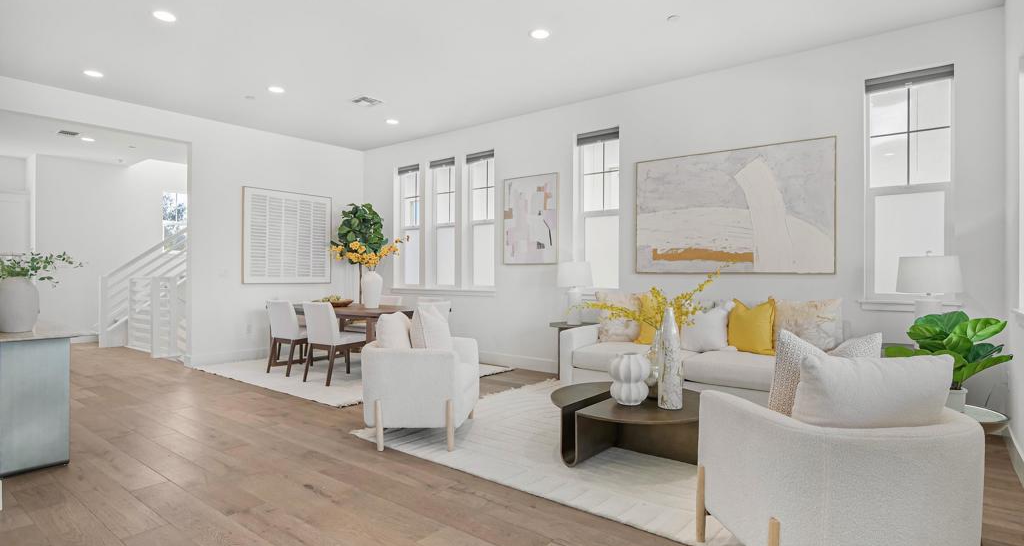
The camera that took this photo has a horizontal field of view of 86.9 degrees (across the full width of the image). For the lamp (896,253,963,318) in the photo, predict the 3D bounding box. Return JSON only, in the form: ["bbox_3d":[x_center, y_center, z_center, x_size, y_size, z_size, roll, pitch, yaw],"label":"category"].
[{"bbox_3d":[2.976,0.200,3.857,0.375,0.690,0.375,0,0,38],"label":"lamp"}]

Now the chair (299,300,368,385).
[{"bbox_3d":[-1.849,0.732,5.856,0.500,0.860,0.620,0,0,39],"label":"chair"}]

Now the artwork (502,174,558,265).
[{"bbox_3d":[0.207,-0.625,6.427,0.800,1.050,0.040,0,0,39],"label":"artwork"}]

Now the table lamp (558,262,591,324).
[{"bbox_3d":[0.666,0.218,5.805,0.385,0.660,0.385,0,0,0],"label":"table lamp"}]

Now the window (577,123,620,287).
[{"bbox_3d":[0.939,-0.689,5.944,0.560,1.730,0.120,0,0,39],"label":"window"}]

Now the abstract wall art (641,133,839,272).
[{"bbox_3d":[1.980,-0.556,5.002,1.775,1.140,0.045,0,0,38],"label":"abstract wall art"}]

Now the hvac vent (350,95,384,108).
[{"bbox_3d":[-1.585,-1.882,5.962,0.300,0.025,0.300,0,0,39],"label":"hvac vent"}]

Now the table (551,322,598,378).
[{"bbox_3d":[0.685,0.858,5.712,0.430,0.620,0.460,0,0,39],"label":"table"}]

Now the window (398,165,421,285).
[{"bbox_3d":[-1.486,-0.683,7.850,0.560,1.740,0.120,0,0,38],"label":"window"}]

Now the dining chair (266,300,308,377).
[{"bbox_3d":[-2.514,0.741,6.416,0.480,0.860,0.620,0,0,38],"label":"dining chair"}]

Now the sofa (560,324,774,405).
[{"bbox_3d":[1.644,0.785,4.645,2.330,0.770,0.950,0,0,39],"label":"sofa"}]

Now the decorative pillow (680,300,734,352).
[{"bbox_3d":[1.750,0.487,4.828,0.460,0.440,0.160,0,-15,38],"label":"decorative pillow"}]

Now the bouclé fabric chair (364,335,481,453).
[{"bbox_3d":[-0.659,0.840,4.007,0.740,0.680,0.820,0,0,4],"label":"bouclé fabric chair"}]

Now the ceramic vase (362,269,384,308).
[{"bbox_3d":[-1.643,0.183,6.288,0.255,0.460,0.255,0,0,0],"label":"ceramic vase"}]

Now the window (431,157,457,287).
[{"bbox_3d":[-0.952,-0.671,7.457,0.560,1.750,0.120,0,0,39],"label":"window"}]

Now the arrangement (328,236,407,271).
[{"bbox_3d":[-1.668,-0.215,6.240,0.800,0.380,0.620,0,0,-15],"label":"arrangement"}]

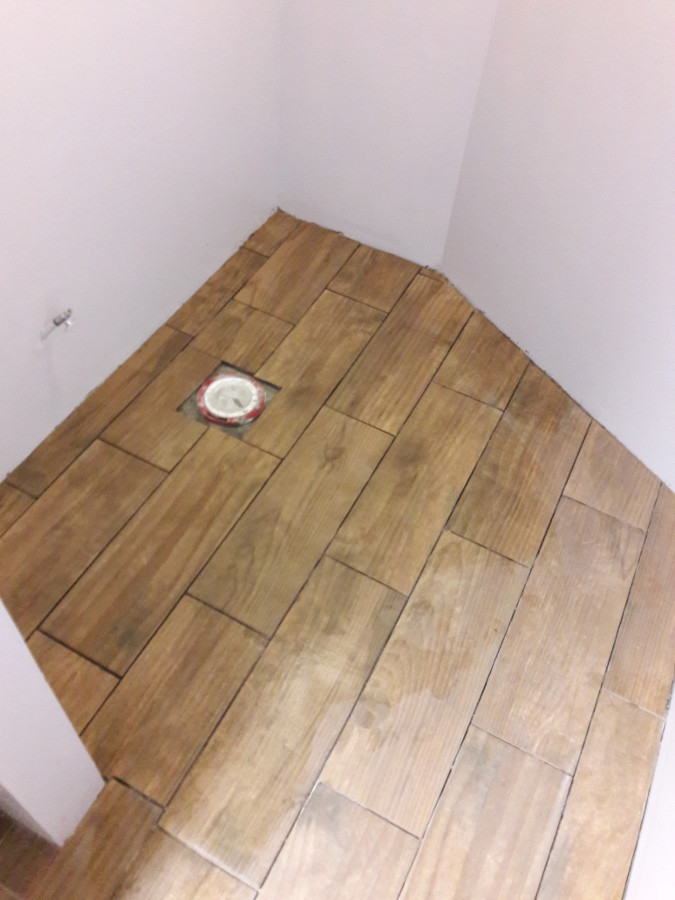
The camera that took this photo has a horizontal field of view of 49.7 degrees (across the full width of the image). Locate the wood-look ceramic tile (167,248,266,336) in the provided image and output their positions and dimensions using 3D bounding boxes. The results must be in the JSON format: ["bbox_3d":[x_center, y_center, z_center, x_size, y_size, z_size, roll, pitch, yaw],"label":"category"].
[{"bbox_3d":[-0.333,-0.455,2.086,0.087,0.009,0.402,25,54,13],"label":"wood-look ceramic tile"}]

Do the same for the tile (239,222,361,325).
[{"bbox_3d":[-0.109,-0.530,2.170,0.203,0.009,0.429,25,54,13],"label":"tile"}]

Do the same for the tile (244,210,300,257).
[{"bbox_3d":[-0.194,-0.671,2.272,0.103,0.009,0.219,25,54,13],"label":"tile"}]

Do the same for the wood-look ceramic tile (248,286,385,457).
[{"bbox_3d":[-0.081,-0.221,1.933,0.203,0.009,0.602,25,54,13],"label":"wood-look ceramic tile"}]

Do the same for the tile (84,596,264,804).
[{"bbox_3d":[-0.307,0.461,1.383,0.202,0.009,0.351,25,54,13],"label":"tile"}]

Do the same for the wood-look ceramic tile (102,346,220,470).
[{"bbox_3d":[-0.396,-0.108,1.810,0.203,0.009,0.359,25,54,13],"label":"wood-look ceramic tile"}]

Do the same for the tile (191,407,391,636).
[{"bbox_3d":[-0.085,0.135,1.657,0.202,0.009,0.603,25,54,13],"label":"tile"}]

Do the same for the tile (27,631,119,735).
[{"bbox_3d":[-0.533,0.445,1.365,0.202,0.009,0.144,25,54,13],"label":"tile"}]

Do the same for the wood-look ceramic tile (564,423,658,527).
[{"bbox_3d":[0.685,0.059,1.788,0.205,0.009,0.269,25,54,13],"label":"wood-look ceramic tile"}]

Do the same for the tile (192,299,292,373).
[{"bbox_3d":[-0.262,-0.307,1.978,0.203,0.009,0.221,25,54,13],"label":"tile"}]

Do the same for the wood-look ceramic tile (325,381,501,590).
[{"bbox_3d":[0.199,0.067,1.730,0.203,0.009,0.601,25,54,13],"label":"wood-look ceramic tile"}]

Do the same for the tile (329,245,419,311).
[{"bbox_3d":[0.111,-0.505,2.168,0.202,0.009,0.235,25,54,13],"label":"tile"}]

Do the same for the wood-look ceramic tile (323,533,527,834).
[{"bbox_3d":[0.194,0.429,1.455,0.203,0.009,0.604,25,54,13],"label":"wood-look ceramic tile"}]

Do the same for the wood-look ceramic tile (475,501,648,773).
[{"bbox_3d":[0.482,0.357,1.537,0.205,0.009,0.603,25,54,13],"label":"wood-look ceramic tile"}]

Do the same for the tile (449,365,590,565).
[{"bbox_3d":[0.476,0.014,1.803,0.203,0.009,0.611,25,54,13],"label":"tile"}]

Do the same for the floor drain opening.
[{"bbox_3d":[-0.267,-0.121,1.839,0.183,0.020,0.200,25,54,13],"label":"floor drain opening"}]

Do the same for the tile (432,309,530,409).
[{"bbox_3d":[0.411,-0.245,1.994,0.203,0.009,0.315,25,54,13],"label":"tile"}]

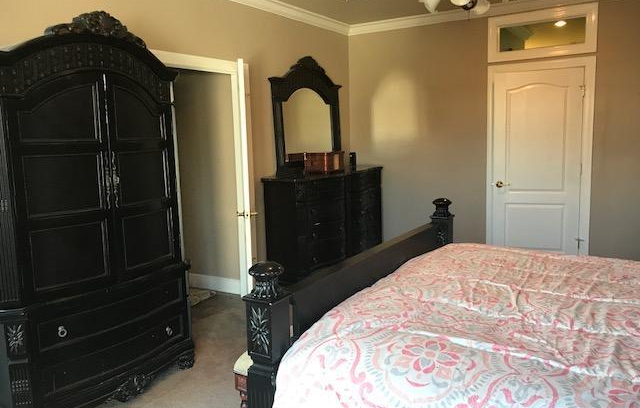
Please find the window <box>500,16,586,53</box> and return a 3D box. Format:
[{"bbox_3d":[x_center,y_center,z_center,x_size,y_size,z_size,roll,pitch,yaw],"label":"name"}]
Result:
[{"bbox_3d":[2.122,-1.615,4.964,0.767,0.231,0.060,3,9,32],"label":"window"}]

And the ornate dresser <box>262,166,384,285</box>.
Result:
[{"bbox_3d":[0.121,0.237,5.292,0.528,1.101,1.544,3,9,32],"label":"ornate dresser"}]

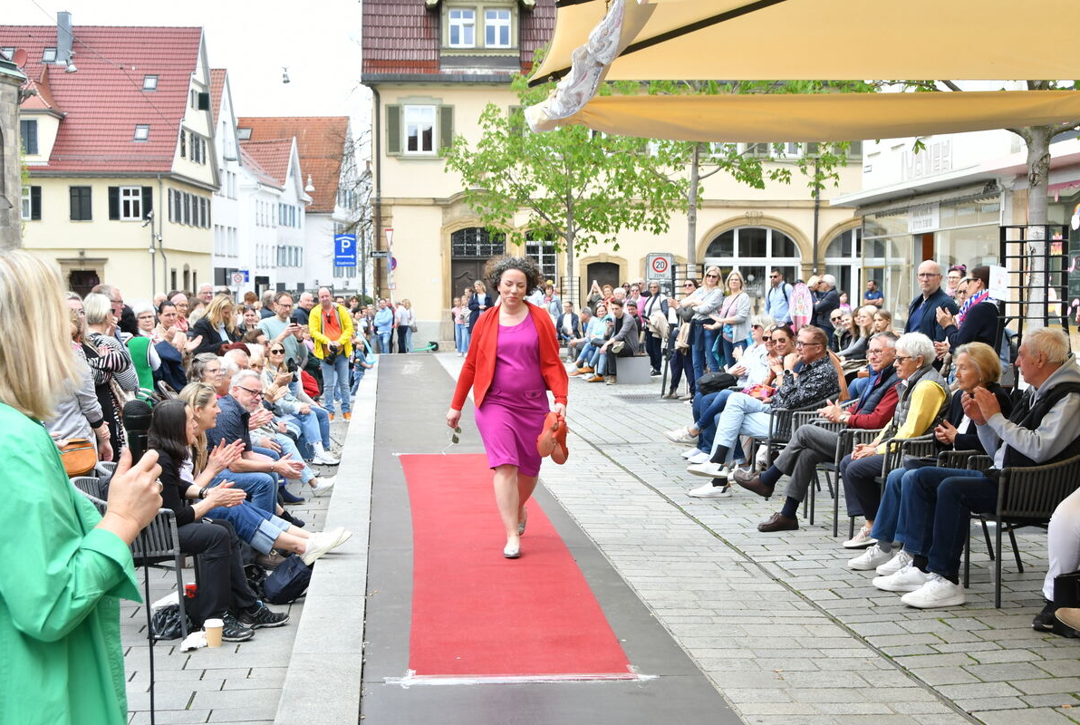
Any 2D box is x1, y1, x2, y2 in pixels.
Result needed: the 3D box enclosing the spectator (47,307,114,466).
[{"bbox_3d":[-2.868,0.437,8.909,0.380,1.630,0.500,0,3,-15],"label":"spectator"}]

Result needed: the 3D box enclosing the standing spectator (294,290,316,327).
[{"bbox_3d":[-3.137,-0.110,19.258,0.360,1.680,0.520,2,3,34],"label":"standing spectator"}]

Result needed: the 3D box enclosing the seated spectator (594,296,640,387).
[{"bbox_3d":[1.181,-0.325,22.100,0.800,1.310,0.580,-2,4,-38],"label":"seated spectator"}]

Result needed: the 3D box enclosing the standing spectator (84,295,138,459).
[{"bbox_3d":[-2.865,0.345,9.742,0.380,1.620,0.500,-2,4,-35],"label":"standing spectator"}]

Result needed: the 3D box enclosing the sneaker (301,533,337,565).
[{"bbox_3d":[-1.192,0.984,7.930,0.285,0.120,0.100,-36,0,-2],"label":"sneaker"}]

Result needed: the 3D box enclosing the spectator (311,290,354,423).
[{"bbox_3d":[-2.740,-0.113,19.100,0.600,1.760,0.420,0,3,-6],"label":"spectator"}]

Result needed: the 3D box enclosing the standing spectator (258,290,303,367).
[{"bbox_3d":[-2.417,0.220,13.500,0.550,1.730,0.520,3,4,44],"label":"standing spectator"}]

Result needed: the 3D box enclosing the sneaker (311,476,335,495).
[{"bbox_3d":[-1.722,0.991,11.700,0.275,0.115,0.100,-33,0,-6],"label":"sneaker"}]

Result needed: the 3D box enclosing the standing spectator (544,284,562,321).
[{"bbox_3d":[0.247,-0.872,30.960,0.500,1.610,0.330,1,3,6],"label":"standing spectator"}]

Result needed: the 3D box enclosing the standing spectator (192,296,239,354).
[{"bbox_3d":[-2.941,0.186,13.242,0.500,1.620,0.400,-3,4,-41],"label":"standing spectator"}]

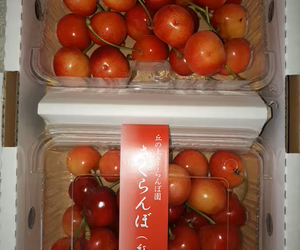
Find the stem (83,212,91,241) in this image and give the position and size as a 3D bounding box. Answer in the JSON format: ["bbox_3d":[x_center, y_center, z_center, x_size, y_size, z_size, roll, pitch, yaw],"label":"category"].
[{"bbox_3d":[-0.042,0.067,0.205,0.004,0.004,0.022,-8,62,-3],"label":"stem"}]

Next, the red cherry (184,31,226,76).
[{"bbox_3d":[0.037,-0.047,0.206,0.027,0.025,0.028,0,87,0],"label":"red cherry"}]

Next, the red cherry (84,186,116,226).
[{"bbox_3d":[-0.033,0.054,0.208,0.024,0.025,0.025,0,87,0],"label":"red cherry"}]

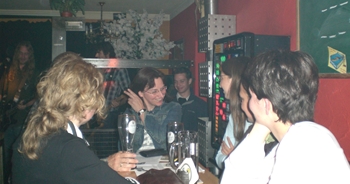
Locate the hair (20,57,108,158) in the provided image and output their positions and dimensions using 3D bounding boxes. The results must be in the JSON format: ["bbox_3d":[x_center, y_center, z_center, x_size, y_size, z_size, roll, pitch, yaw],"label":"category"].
[{"bbox_3d":[-0.392,0.047,1.350,0.270,0.360,0.220,3,0,-39],"label":"hair"}]

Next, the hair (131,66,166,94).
[{"bbox_3d":[-0.163,-0.071,2.350,0.180,0.180,0.210,4,2,-45],"label":"hair"}]

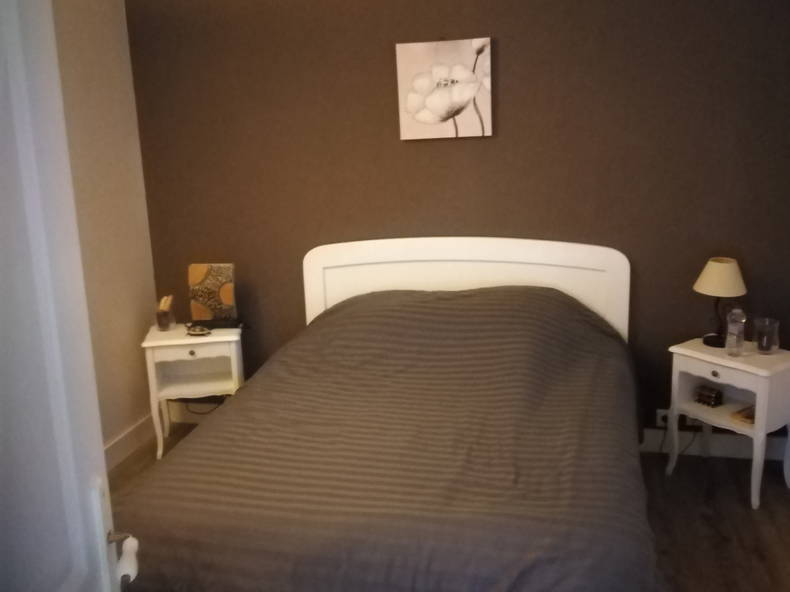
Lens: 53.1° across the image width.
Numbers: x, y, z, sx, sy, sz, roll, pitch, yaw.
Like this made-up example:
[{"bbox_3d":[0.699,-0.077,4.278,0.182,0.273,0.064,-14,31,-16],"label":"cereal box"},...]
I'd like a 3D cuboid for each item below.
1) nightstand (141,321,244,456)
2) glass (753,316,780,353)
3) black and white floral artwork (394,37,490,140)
[{"bbox_3d":[-0.927,0.444,3.761,0.431,0.559,0.328,-4,13,-8],"label":"nightstand"},{"bbox_3d":[1.488,0.157,3.157,0.098,0.126,0.098,1,13,13],"label":"glass"},{"bbox_3d":[0.215,-0.885,3.405,0.403,0.403,0.025,1,13,13],"label":"black and white floral artwork"}]

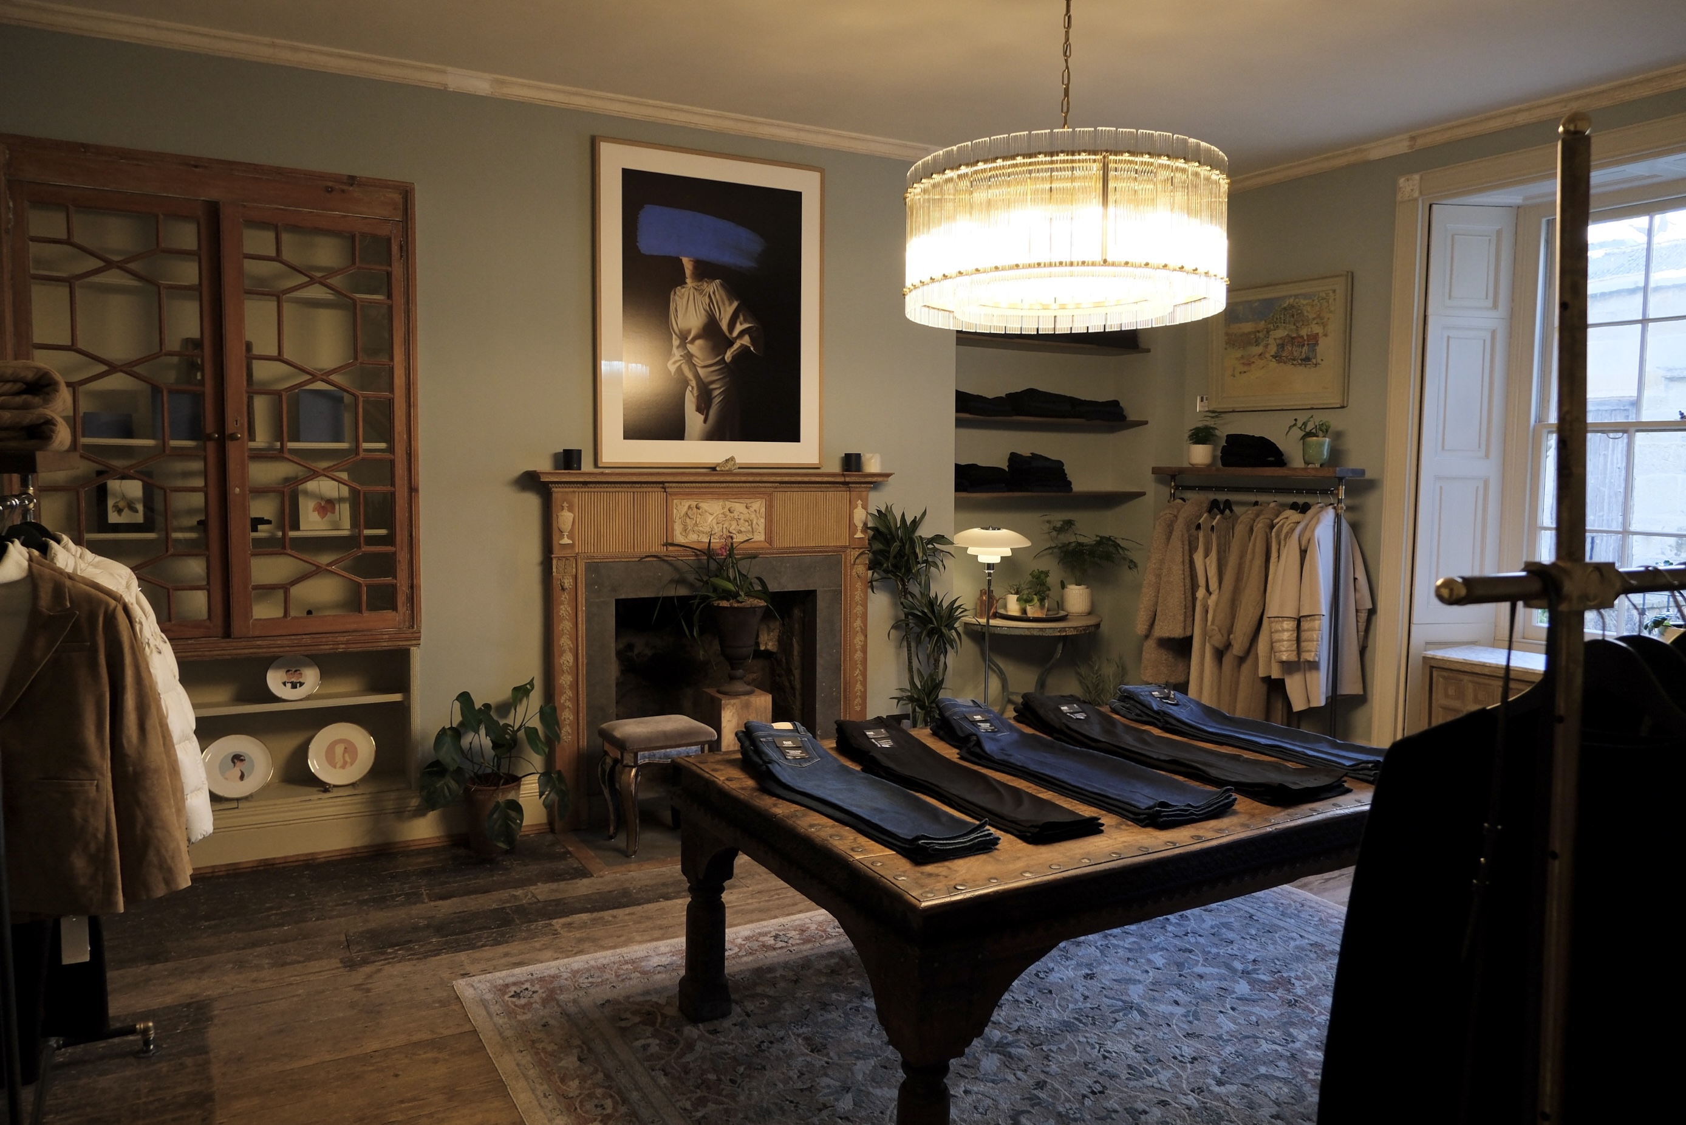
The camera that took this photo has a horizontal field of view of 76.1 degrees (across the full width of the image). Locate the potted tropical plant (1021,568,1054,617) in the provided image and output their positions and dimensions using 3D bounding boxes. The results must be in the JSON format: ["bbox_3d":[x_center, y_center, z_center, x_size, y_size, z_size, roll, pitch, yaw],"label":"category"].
[{"bbox_3d":[1.023,0.157,5.692,0.175,0.245,0.175,0,4,0],"label":"potted tropical plant"}]

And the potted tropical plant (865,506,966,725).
[{"bbox_3d":[0.358,0.436,5.131,0.454,1.411,0.444,0,4,0],"label":"potted tropical plant"}]

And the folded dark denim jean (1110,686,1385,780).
[{"bbox_3d":[1.215,0.493,3.231,0.227,0.077,1.007,-2,5,-29],"label":"folded dark denim jean"}]

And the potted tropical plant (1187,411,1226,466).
[{"bbox_3d":[1.971,-0.664,5.853,0.188,0.286,0.193,-3,5,-34],"label":"potted tropical plant"}]

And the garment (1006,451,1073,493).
[{"bbox_3d":[1.051,-0.481,5.777,0.265,0.215,0.240,-2,5,-26],"label":"garment"}]

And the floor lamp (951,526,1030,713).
[{"bbox_3d":[0.629,0.496,4.625,0.330,1.298,0.330,-2,5,-26],"label":"floor lamp"}]

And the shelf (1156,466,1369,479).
[{"bbox_3d":[2.088,-0.459,5.486,0.260,0.042,1.030,-3,6,-37],"label":"shelf"}]

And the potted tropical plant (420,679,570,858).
[{"bbox_3d":[-1.399,0.832,4.365,0.553,0.701,0.474,-2,5,-25],"label":"potted tropical plant"}]

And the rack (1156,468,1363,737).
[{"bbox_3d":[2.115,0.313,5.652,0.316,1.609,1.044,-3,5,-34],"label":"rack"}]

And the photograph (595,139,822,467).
[{"bbox_3d":[-0.559,-1.089,4.705,1.030,1.335,0.040,-2,5,-26],"label":"photograph"}]

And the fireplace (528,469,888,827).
[{"bbox_3d":[-0.526,0.368,4.745,1.590,1.520,0.210,-2,5,-26],"label":"fireplace"}]

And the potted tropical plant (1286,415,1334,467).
[{"bbox_3d":[2.319,-0.600,5.349,0.188,0.257,0.197,-3,5,-34],"label":"potted tropical plant"}]

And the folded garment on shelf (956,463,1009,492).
[{"bbox_3d":[0.690,-0.440,5.604,0.260,0.148,0.240,-2,5,-26],"label":"folded garment on shelf"}]

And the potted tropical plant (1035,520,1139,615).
[{"bbox_3d":[1.380,0.039,6.053,0.533,0.533,0.385,-2,5,-25],"label":"potted tropical plant"}]

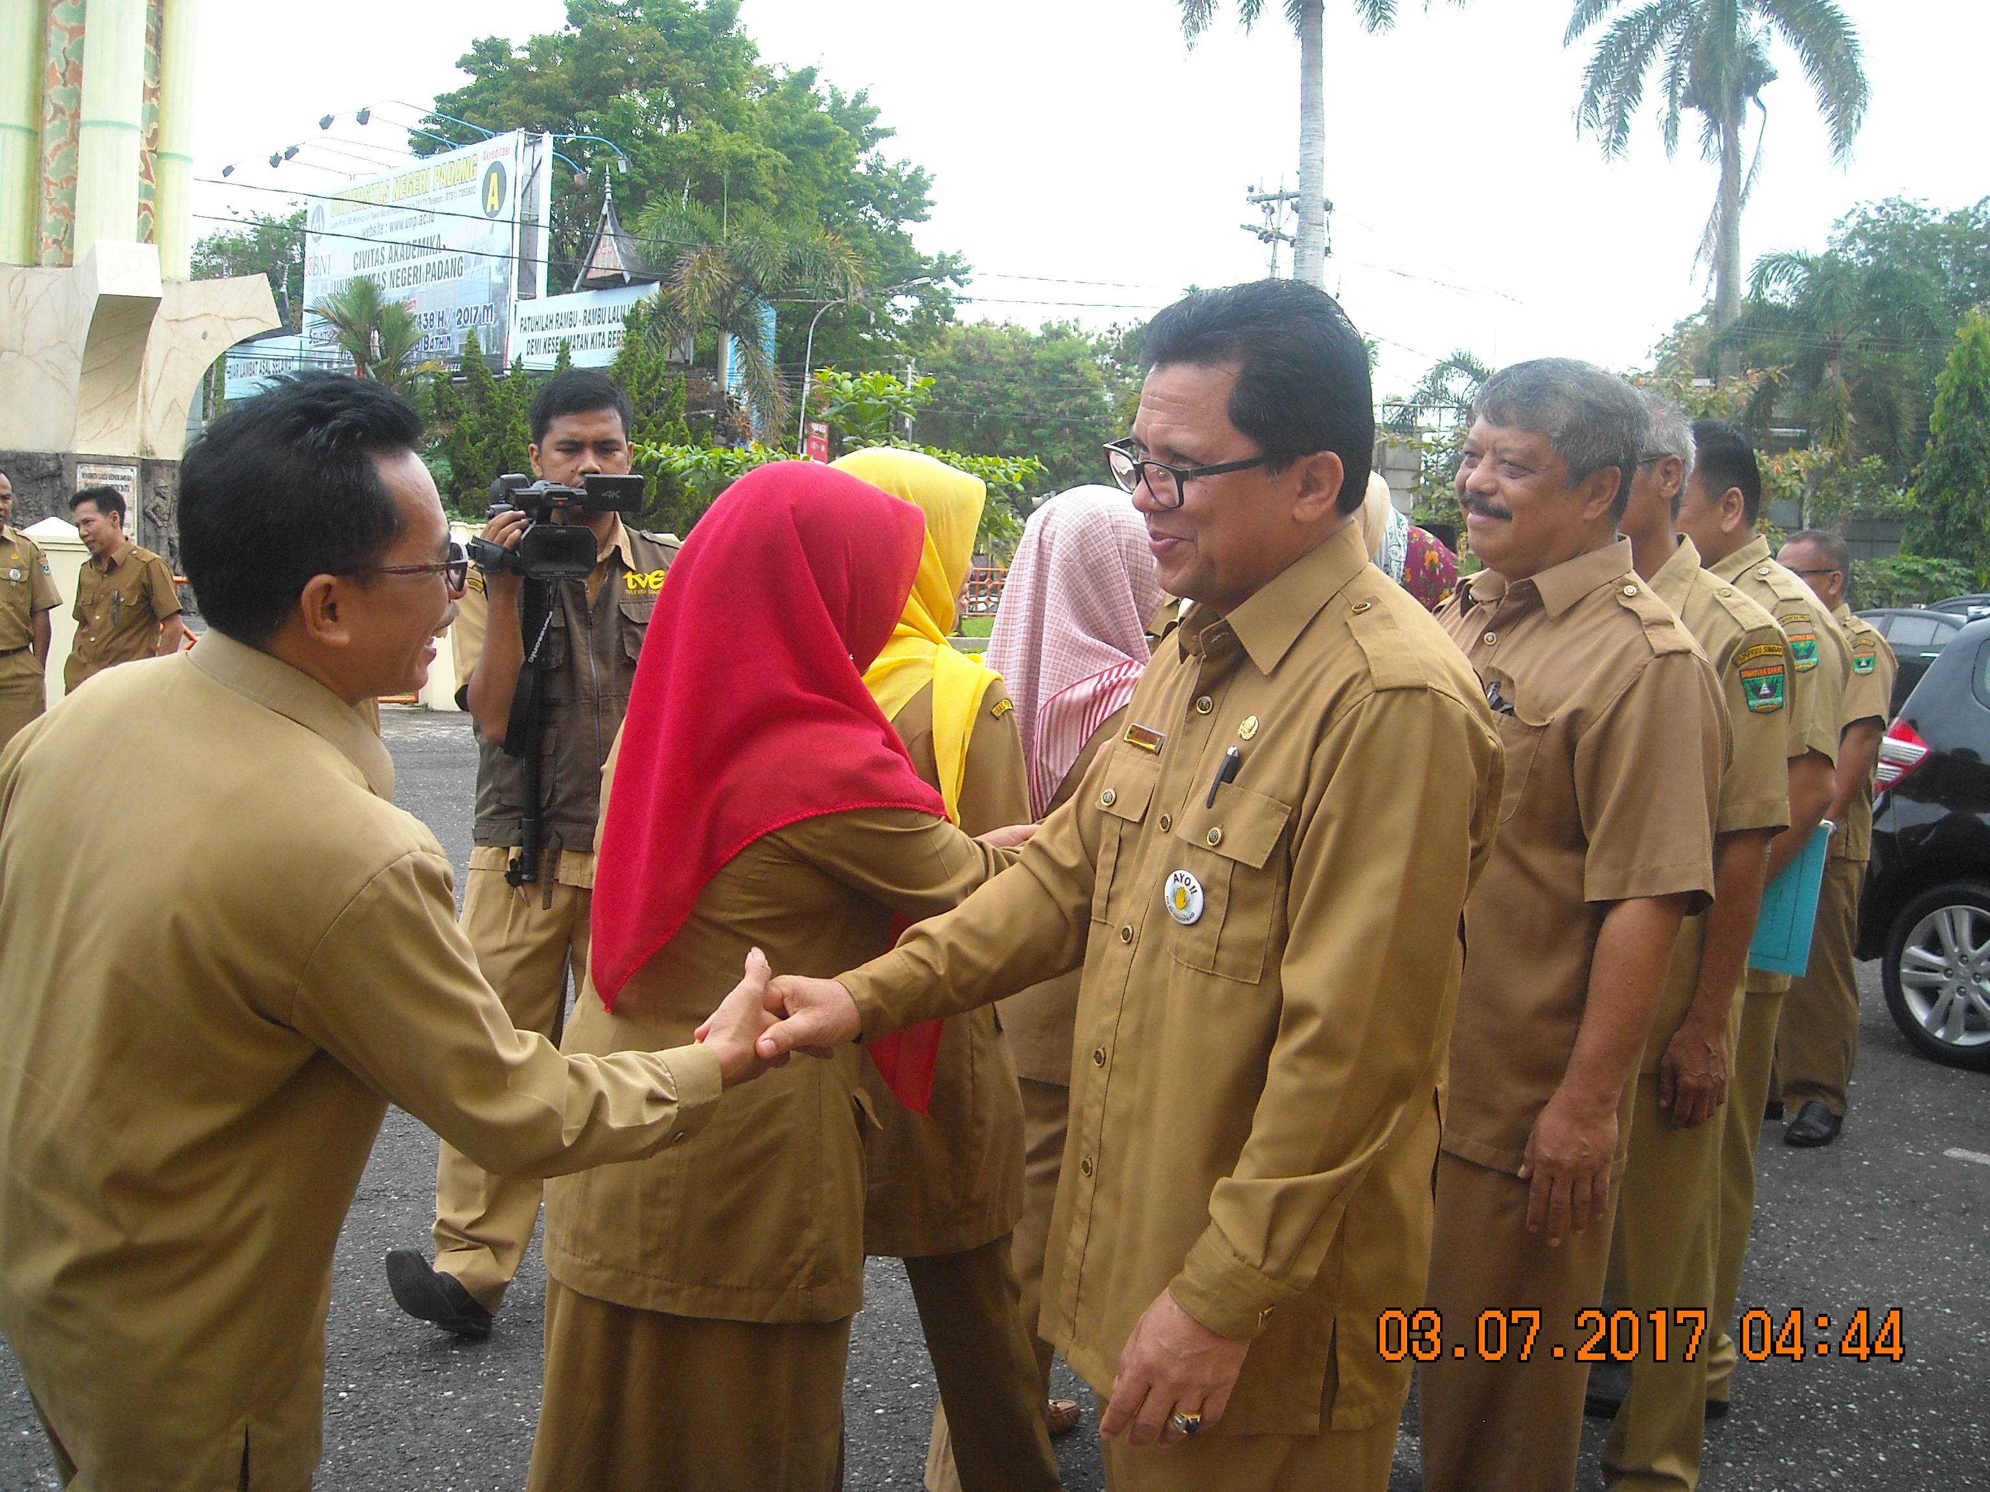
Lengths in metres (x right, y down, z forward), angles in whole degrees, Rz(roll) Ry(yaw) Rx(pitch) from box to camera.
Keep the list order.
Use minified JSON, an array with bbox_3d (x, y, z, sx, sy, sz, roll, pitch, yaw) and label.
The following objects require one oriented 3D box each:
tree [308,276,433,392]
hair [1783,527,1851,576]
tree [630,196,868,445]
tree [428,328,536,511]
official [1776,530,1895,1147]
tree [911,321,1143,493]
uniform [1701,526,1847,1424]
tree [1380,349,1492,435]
[{"bbox_3d":[-6.817,-2.550,21.921,1.500,4.850,1.500,1,2,0],"label":"tree"},{"bbox_3d":[2.206,-0.521,5.402,0.190,0.130,0.170,0,3,-26],"label":"hair"},{"bbox_3d":[-3.067,-3.316,24.890,2.900,6.300,2.900,1,2,0],"label":"tree"},{"bbox_3d":[-5.601,-2.250,21.932,1.250,4.300,1.250,1,2,0],"label":"tree"},{"bbox_3d":[2.214,0.242,5.462,0.400,1.650,0.490,1,2,-16],"label":"official"},{"bbox_3d":[0.757,-5.359,47.823,6.200,9.300,6.000,1,2,0],"label":"tree"},{"bbox_3d":[1.248,0.367,3.477,0.380,1.440,0.500,1,2,-10],"label":"uniform"},{"bbox_3d":[5.076,-2.116,22.929,1.800,4.600,1.800,1,2,0],"label":"tree"}]

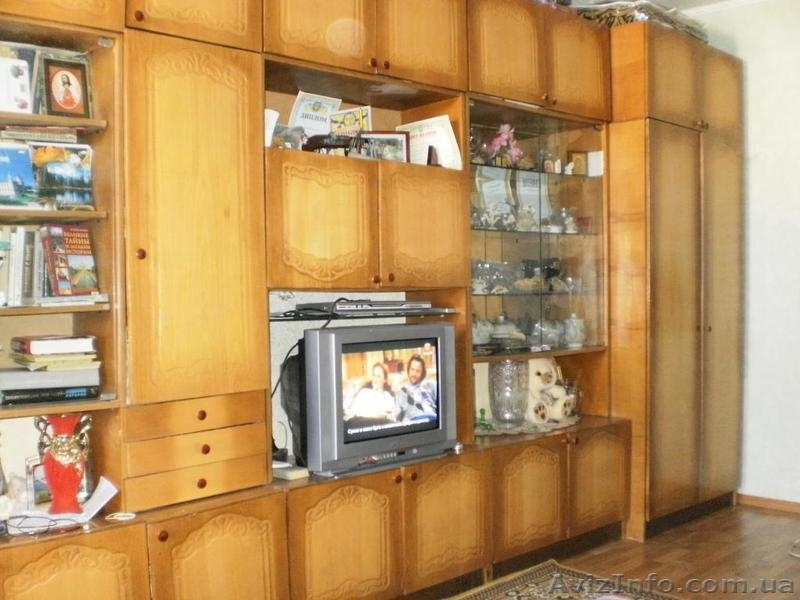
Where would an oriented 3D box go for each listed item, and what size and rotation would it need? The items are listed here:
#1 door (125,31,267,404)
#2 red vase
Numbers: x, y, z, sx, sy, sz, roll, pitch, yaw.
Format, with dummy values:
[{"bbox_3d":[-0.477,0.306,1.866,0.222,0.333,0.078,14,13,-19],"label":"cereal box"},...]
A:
[{"bbox_3d":[-0.574,-0.230,2.513,0.447,1.010,0.022,-2,2,-43],"label":"door"},{"bbox_3d":[-0.917,0.439,2.400,0.145,0.270,0.115,-1,2,-30],"label":"red vase"}]

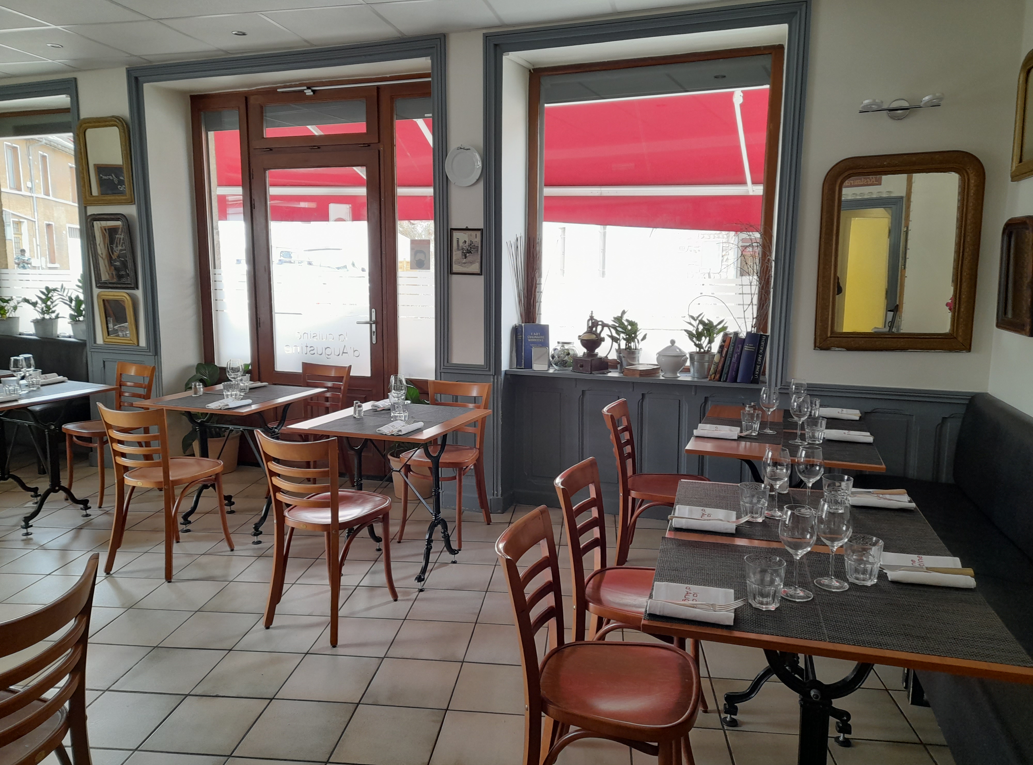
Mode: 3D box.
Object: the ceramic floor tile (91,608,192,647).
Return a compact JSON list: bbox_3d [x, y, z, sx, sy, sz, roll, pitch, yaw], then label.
[{"bbox_3d":[-1.561,1.019,3.118,0.302,0.010,0.302,1,9,6],"label":"ceramic floor tile"}]

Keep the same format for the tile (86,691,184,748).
[{"bbox_3d":[-1.307,1.112,2.463,0.300,0.010,0.300,1,9,6],"label":"tile"}]

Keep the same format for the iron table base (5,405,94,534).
[{"bbox_3d":[-2.850,0.438,4.337,0.560,0.720,0.410,4,10,23],"label":"iron table base"}]

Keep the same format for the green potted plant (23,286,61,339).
[{"bbox_3d":[-3.679,-0.550,5.796,0.235,0.415,0.235,3,9,19],"label":"green potted plant"}]

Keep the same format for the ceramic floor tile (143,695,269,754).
[{"bbox_3d":[-1.012,1.127,2.454,0.302,0.010,0.302,1,9,6],"label":"ceramic floor tile"}]

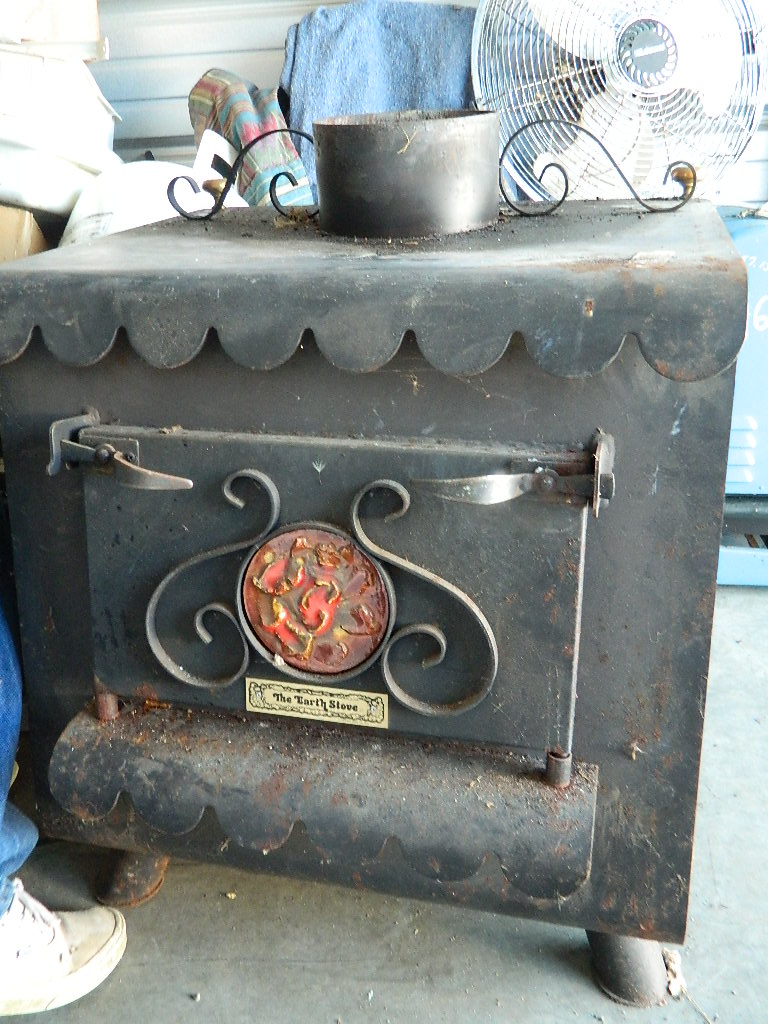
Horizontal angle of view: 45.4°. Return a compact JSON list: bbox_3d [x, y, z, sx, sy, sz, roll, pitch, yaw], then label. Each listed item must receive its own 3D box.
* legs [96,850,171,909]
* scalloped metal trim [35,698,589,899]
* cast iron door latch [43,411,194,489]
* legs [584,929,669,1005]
[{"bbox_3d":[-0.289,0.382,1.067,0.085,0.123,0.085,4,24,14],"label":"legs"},{"bbox_3d":[-0.061,0.254,0.825,0.491,0.085,0.089,4,24,14],"label":"scalloped metal trim"},{"bbox_3d":[-0.208,-0.053,0.776,0.150,0.058,0.087,4,15,14],"label":"cast iron door latch"},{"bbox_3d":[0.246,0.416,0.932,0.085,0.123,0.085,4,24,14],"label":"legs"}]

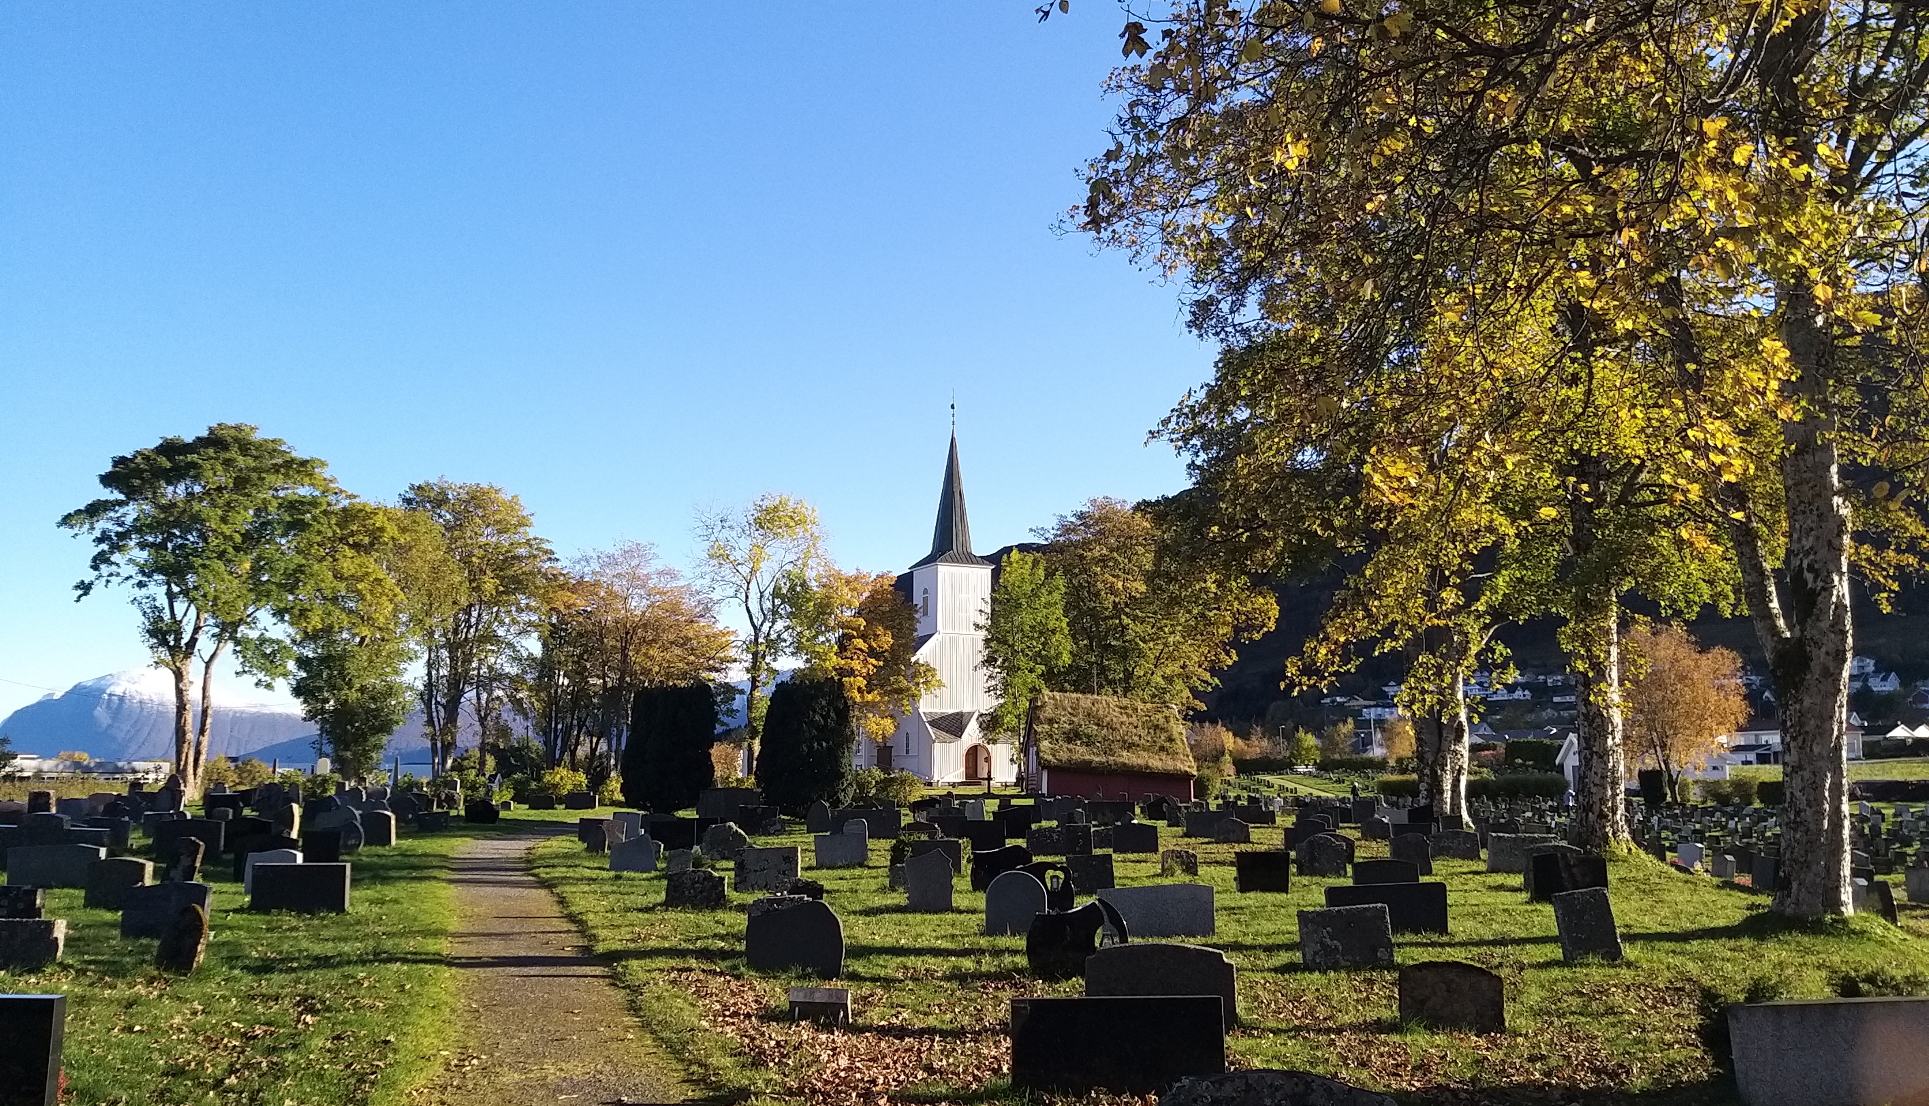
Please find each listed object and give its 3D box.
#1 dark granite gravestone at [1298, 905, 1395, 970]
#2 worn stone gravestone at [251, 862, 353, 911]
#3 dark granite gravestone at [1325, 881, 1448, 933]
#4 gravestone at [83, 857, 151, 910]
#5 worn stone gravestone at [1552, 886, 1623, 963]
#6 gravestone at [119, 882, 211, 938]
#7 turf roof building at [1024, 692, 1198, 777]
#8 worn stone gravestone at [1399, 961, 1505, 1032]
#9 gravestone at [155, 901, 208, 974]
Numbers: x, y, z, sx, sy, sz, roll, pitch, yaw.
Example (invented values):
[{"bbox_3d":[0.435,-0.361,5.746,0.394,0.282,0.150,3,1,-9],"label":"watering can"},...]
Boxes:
[{"bbox_3d":[2.898,2.946,11.537,0.701,0.457,0.140,-5,-8,-1],"label":"dark granite gravestone"},{"bbox_3d":[-7.217,3.646,16.385,0.969,0.507,0.150,0,-8,0],"label":"worn stone gravestone"},{"bbox_3d":[3.859,3.263,13.818,1.095,0.478,0.130,0,-8,0],"label":"dark granite gravestone"},{"bbox_3d":[-9.264,3.630,16.485,0.623,0.552,0.150,0,-8,0],"label":"gravestone"},{"bbox_3d":[5.300,3.157,12.792,0.445,0.567,0.130,-10,-10,14],"label":"worn stone gravestone"},{"bbox_3d":[-7.136,3.218,13.528,0.762,0.488,0.120,0,-8,0],"label":"gravestone"},{"bbox_3d":[6.330,8.570,66.550,6.800,4.500,6.200,1,-8,-6],"label":"turf roof building"},{"bbox_3d":[2.881,2.637,8.980,0.620,0.407,0.140,0,-8,0],"label":"worn stone gravestone"},{"bbox_3d":[-6.095,3.012,11.733,0.320,0.520,0.130,14,-7,5],"label":"gravestone"}]

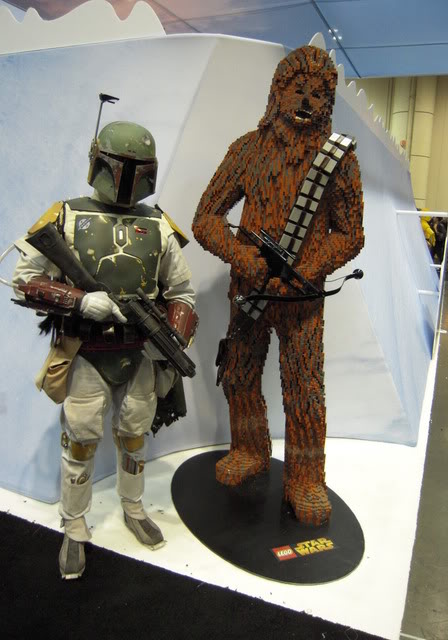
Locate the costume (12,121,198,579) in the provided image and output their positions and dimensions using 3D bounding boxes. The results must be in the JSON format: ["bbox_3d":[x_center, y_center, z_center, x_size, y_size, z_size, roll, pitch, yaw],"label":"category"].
[{"bbox_3d":[-0.470,0.133,2.135,0.760,1.824,0.588,-3,13,-22],"label":"costume"}]

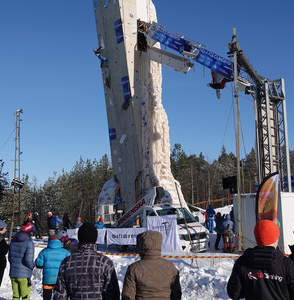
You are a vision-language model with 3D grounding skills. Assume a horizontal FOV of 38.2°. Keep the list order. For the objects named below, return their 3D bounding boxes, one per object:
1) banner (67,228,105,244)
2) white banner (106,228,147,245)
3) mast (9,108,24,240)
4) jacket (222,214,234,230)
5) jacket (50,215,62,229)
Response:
[{"bbox_3d":[-2.635,3.800,18.600,1.760,0.675,0.060,-1,-8,0],"label":"banner"},{"bbox_3d":[-0.875,3.802,18.600,1.780,0.705,0.060,-1,-8,0],"label":"white banner"},{"bbox_3d":[-8.106,1.500,26.500,0.900,8.244,0.800,-1,-8,0],"label":"mast"},{"bbox_3d":[3.605,3.211,18.800,0.500,0.663,0.340,0,-8,-6],"label":"jacket"},{"bbox_3d":[-5.294,4.226,25.000,0.580,0.795,0.380,-7,-10,37],"label":"jacket"}]

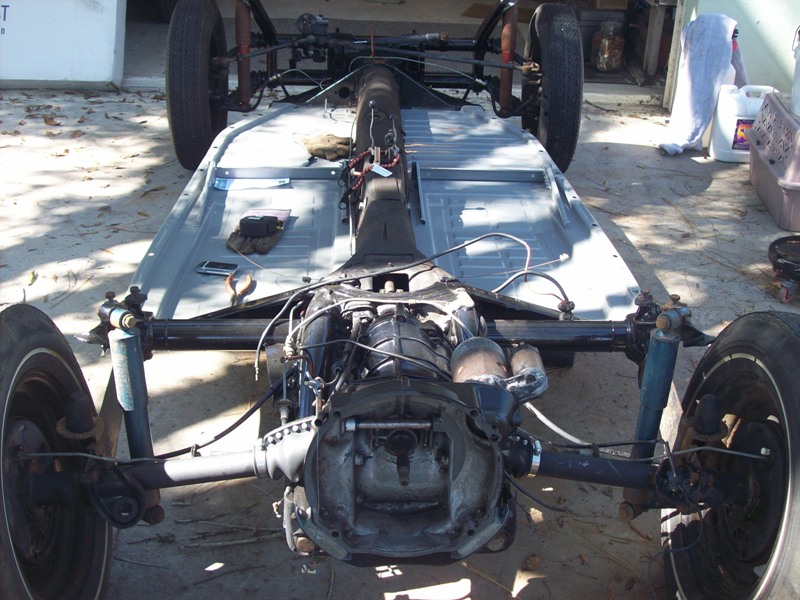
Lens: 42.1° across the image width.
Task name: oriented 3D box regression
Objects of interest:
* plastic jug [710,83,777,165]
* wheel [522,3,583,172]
[{"bbox_3d":[1.398,-0.727,4.214,0.252,0.302,0.175,1,28,-2],"label":"plastic jug"},{"bbox_3d":[0.570,-0.792,3.933,0.165,0.645,0.647,1,28,-2],"label":"wheel"}]

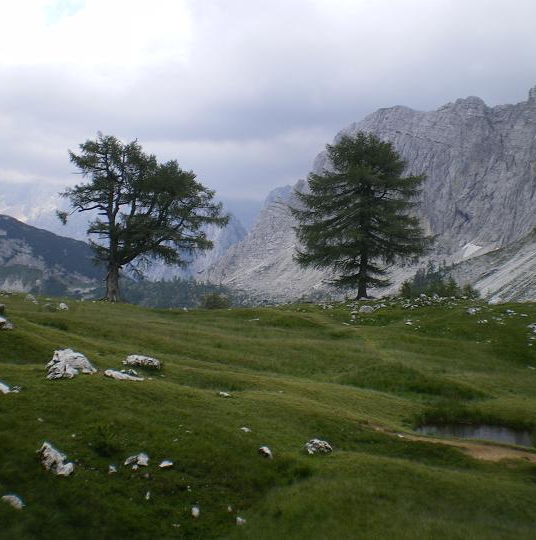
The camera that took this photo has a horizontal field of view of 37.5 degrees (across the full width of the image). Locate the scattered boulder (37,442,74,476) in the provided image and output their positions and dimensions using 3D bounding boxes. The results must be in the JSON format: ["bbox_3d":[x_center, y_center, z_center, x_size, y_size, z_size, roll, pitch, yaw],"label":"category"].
[{"bbox_3d":[-2.957,2.637,11.000,0.529,0.379,0.423,0,1,0],"label":"scattered boulder"}]

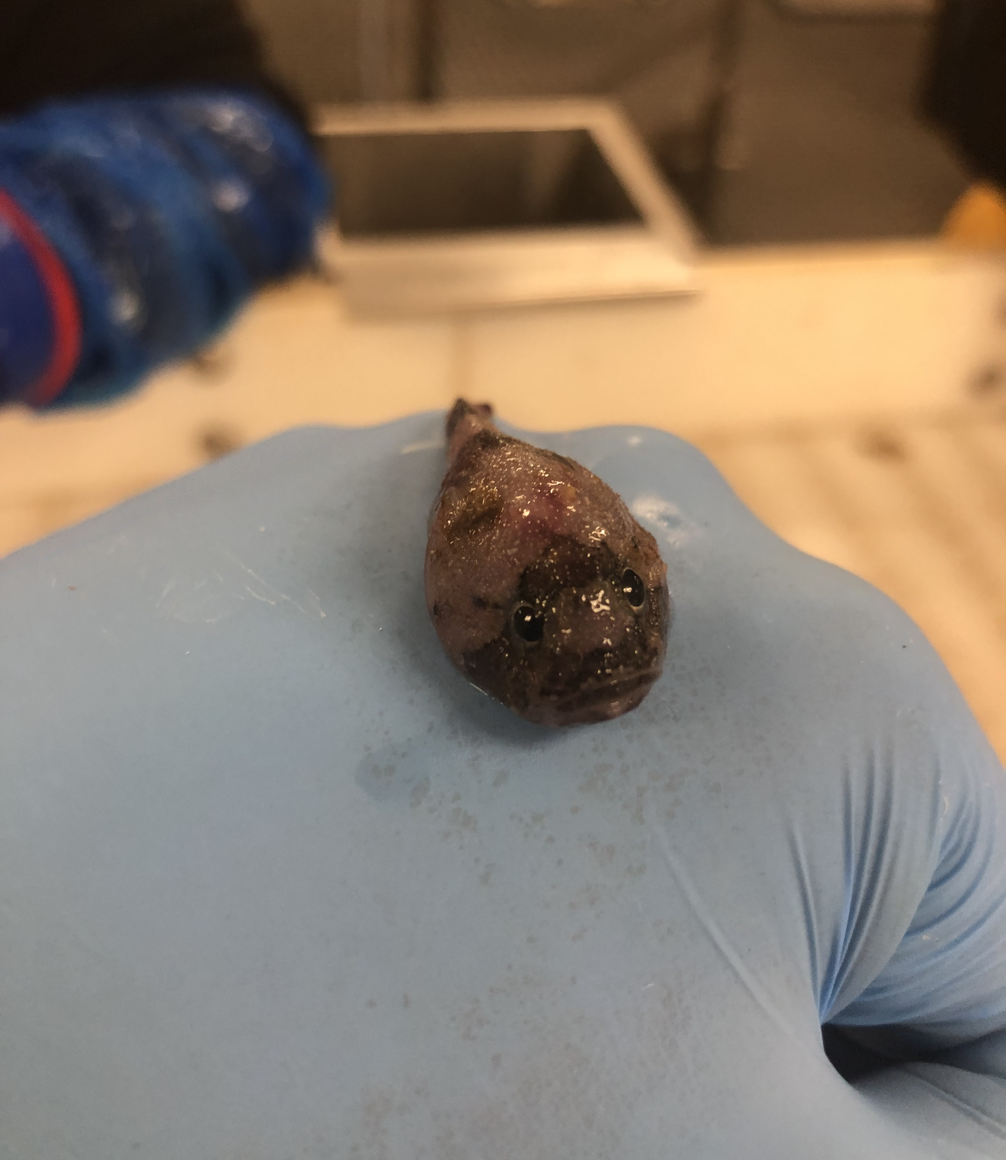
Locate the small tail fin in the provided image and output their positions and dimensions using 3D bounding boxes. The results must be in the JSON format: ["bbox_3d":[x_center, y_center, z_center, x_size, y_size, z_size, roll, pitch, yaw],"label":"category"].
[{"bbox_3d":[-0.003,-0.015,0.109,0.004,0.005,0.009,-19,38,-8],"label":"small tail fin"}]

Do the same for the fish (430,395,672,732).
[{"bbox_3d":[0.001,-0.004,0.097,0.018,0.016,0.043,-19,38,-8],"label":"fish"}]

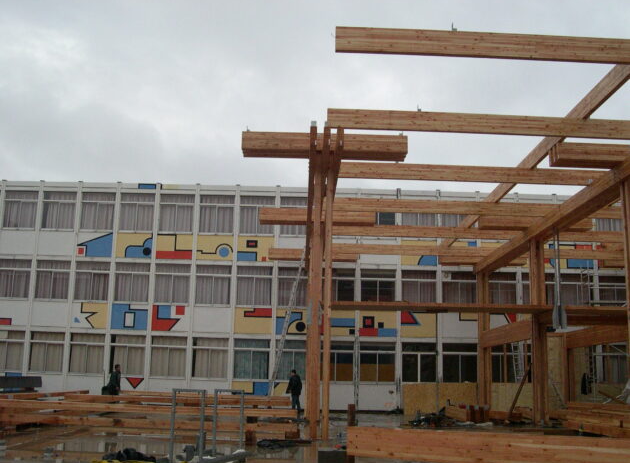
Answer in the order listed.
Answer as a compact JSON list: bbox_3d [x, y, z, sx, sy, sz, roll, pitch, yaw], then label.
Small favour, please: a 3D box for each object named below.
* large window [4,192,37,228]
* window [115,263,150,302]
[{"bbox_3d":[-13.147,-0.974,30.920,1.500,1.750,0.150,1,-12,0],"label":"large window"},{"bbox_3d":[-7.835,2.200,29.533,1.581,1.716,0.120,1,-11,-1],"label":"window"}]

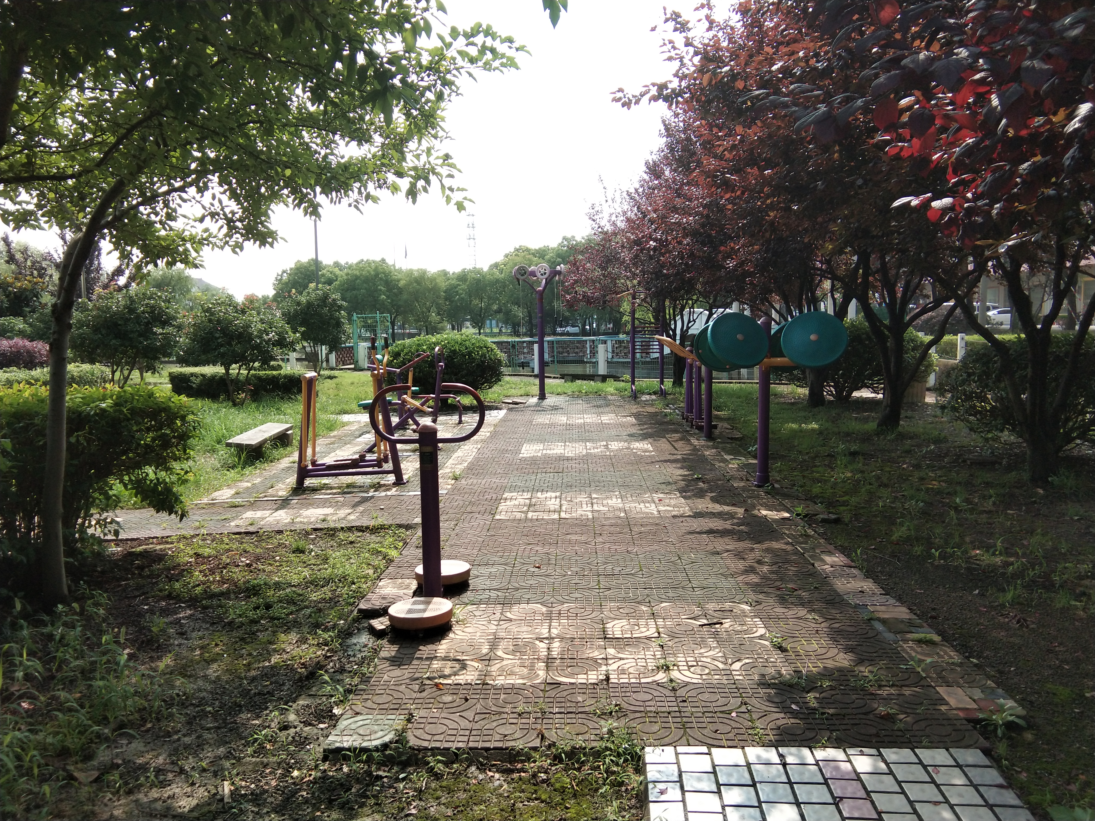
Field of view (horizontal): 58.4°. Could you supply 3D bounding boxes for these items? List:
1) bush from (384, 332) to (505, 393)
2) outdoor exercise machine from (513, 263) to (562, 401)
[{"bbox_3d":[-1.857,-0.773,17.366,2.143,1.223,2.036,-1,5,2],"label":"bush"},{"bbox_3d":[-0.173,-1.486,18.622,0.948,2.542,0.850,-1,5,2],"label":"outdoor exercise machine"}]

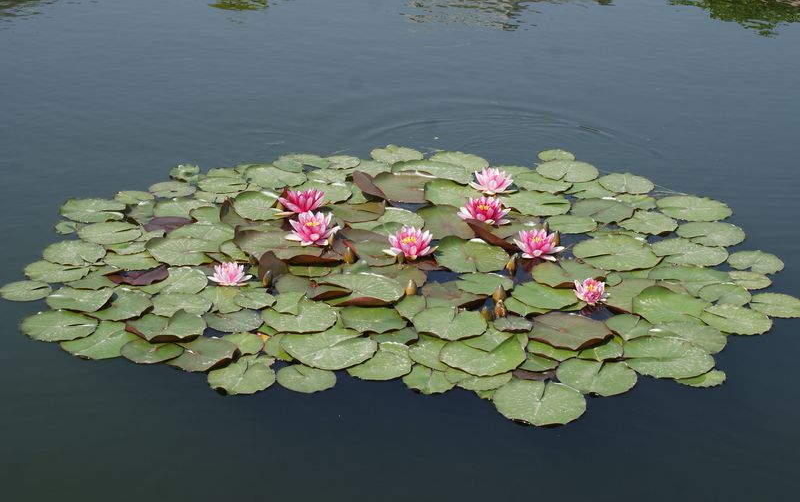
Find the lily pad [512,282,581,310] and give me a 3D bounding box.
[{"bbox_3d":[0.372,0.115,4.267,0.167,0.020,0.156,0,24,0],"label":"lily pad"}]

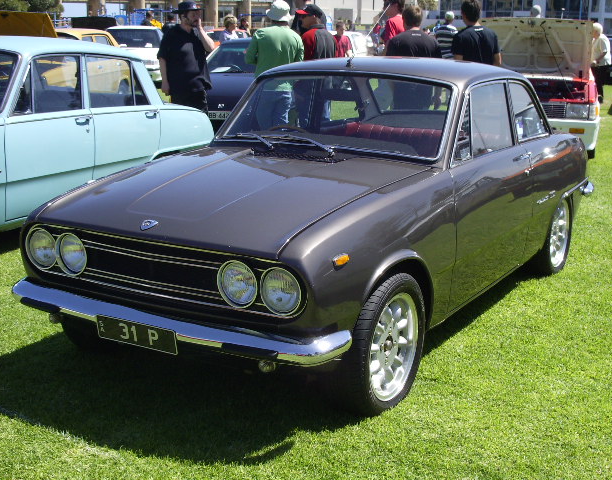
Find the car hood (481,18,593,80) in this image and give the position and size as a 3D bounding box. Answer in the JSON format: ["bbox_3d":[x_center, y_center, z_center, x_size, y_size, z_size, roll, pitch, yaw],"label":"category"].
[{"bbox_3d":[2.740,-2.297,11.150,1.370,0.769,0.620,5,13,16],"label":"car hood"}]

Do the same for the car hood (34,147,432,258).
[{"bbox_3d":[-0.275,-0.201,3.761,1.190,0.210,1.240,8,15,29],"label":"car hood"}]

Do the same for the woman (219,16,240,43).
[{"bbox_3d":[-1.237,-2.795,14.982,0.300,1.640,0.460,6,14,20],"label":"woman"}]

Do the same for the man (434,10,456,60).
[{"bbox_3d":[2.479,-3.181,16.599,0.520,1.790,0.320,4,13,12],"label":"man"}]

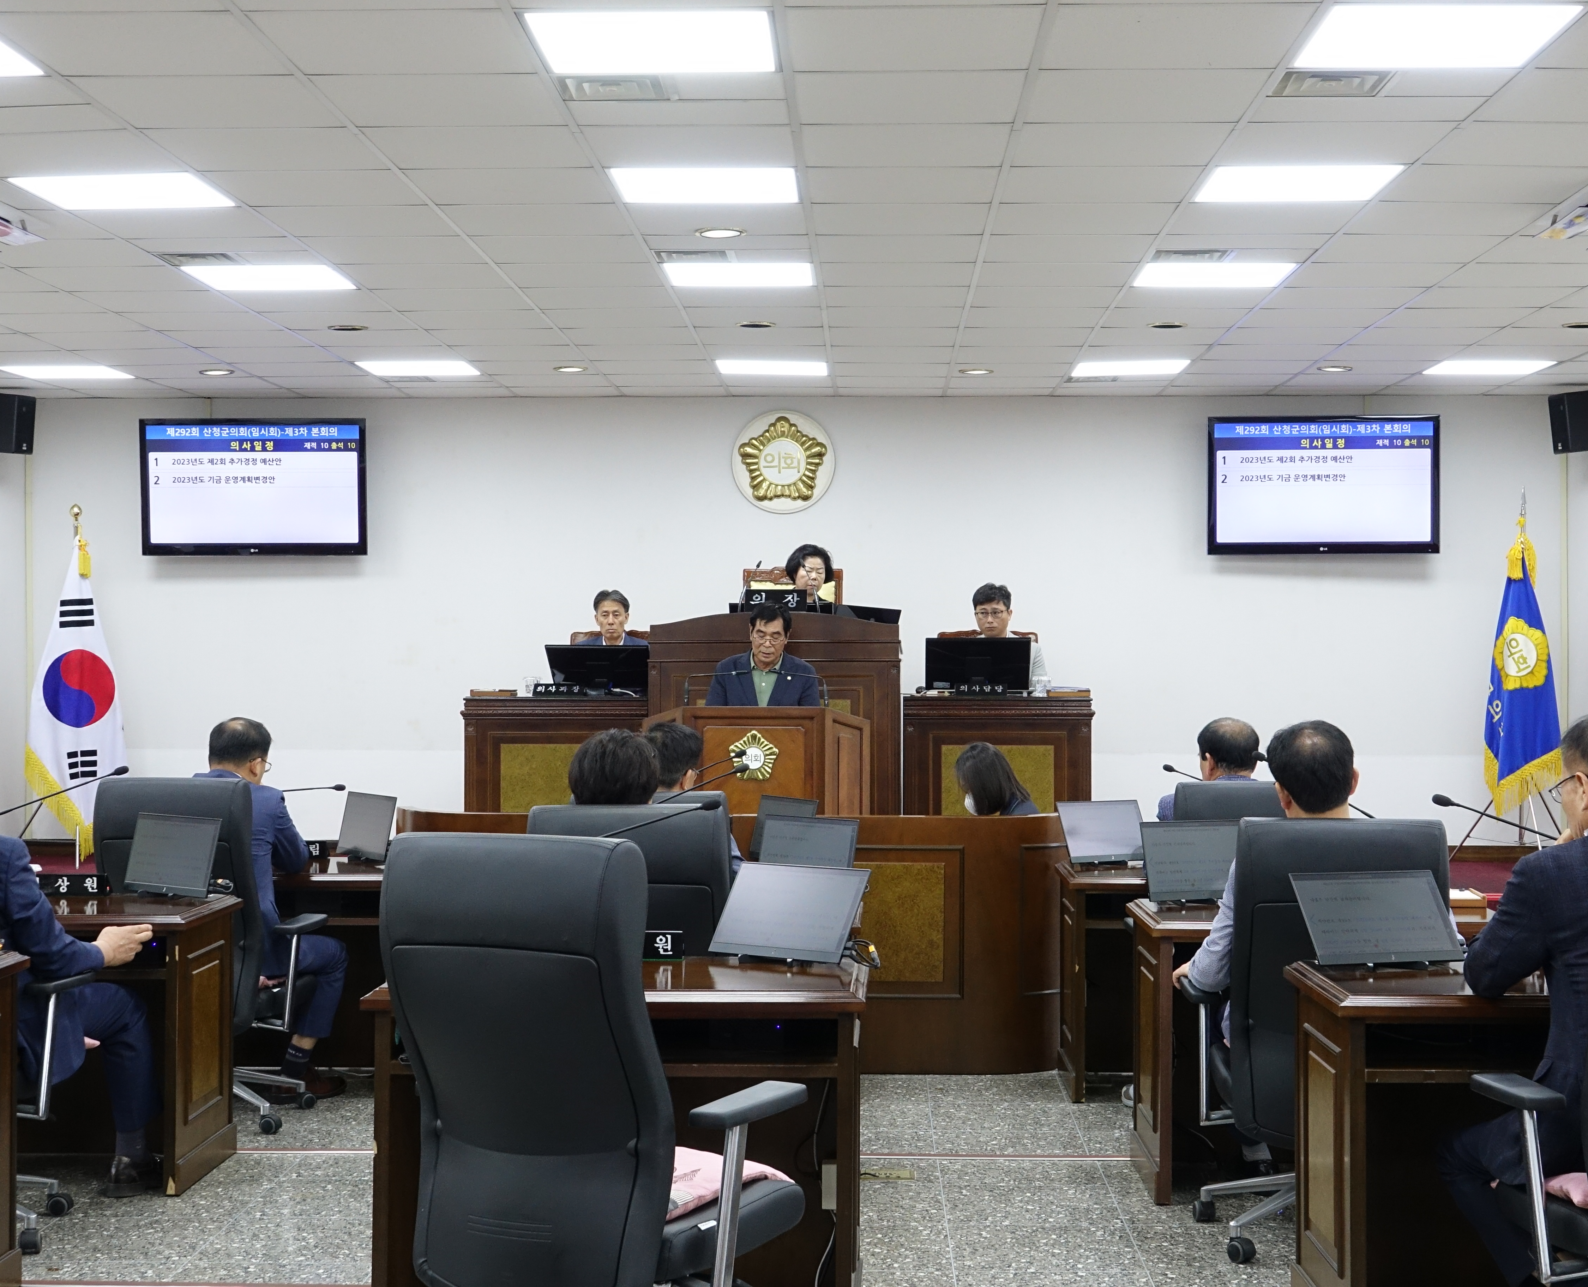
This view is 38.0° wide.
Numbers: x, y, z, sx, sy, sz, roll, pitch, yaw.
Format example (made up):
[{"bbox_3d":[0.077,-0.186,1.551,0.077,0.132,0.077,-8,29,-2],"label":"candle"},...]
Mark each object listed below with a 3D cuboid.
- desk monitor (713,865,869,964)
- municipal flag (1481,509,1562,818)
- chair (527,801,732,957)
[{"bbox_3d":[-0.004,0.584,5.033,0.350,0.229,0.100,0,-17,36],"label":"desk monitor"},{"bbox_3d":[3.987,0.107,12.618,0.440,1.680,0.280,0,0,8],"label":"municipal flag"},{"bbox_3d":[-0.374,0.916,5.850,0.670,1.085,0.680,0,0,5],"label":"chair"}]

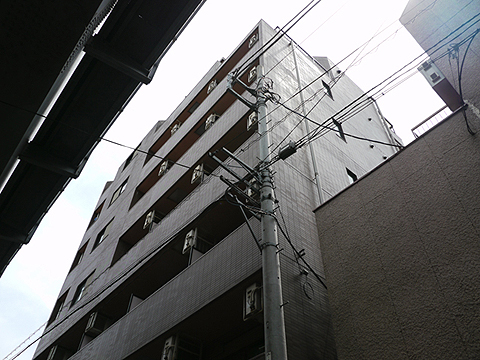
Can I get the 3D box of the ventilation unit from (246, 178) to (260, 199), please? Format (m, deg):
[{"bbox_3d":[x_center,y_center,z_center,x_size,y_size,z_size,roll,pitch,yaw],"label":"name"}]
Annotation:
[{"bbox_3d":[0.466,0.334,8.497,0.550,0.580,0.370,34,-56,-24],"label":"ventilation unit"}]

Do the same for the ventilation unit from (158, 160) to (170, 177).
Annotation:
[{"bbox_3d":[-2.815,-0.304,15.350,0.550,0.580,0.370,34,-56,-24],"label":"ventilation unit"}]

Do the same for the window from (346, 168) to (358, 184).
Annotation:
[{"bbox_3d":[3.219,0.124,10.997,0.500,1.040,0.120,33,-56,-24],"label":"window"}]

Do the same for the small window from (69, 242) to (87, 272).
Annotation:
[{"bbox_3d":[-7.382,3.602,18.155,0.200,1.400,1.300,34,-56,-24],"label":"small window"}]

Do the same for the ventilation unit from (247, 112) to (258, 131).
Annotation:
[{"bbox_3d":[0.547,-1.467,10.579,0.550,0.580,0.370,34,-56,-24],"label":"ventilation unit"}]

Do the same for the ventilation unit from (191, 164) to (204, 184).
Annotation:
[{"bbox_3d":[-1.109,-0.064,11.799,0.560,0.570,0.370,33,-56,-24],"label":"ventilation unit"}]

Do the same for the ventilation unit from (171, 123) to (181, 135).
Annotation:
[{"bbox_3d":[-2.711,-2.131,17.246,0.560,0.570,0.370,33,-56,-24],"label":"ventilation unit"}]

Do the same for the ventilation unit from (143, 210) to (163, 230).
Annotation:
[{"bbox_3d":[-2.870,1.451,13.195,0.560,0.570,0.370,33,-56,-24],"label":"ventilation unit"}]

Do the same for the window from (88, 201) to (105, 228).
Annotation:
[{"bbox_3d":[-7.516,1.823,20.522,0.150,1.400,1.200,33,-56,-24],"label":"window"}]

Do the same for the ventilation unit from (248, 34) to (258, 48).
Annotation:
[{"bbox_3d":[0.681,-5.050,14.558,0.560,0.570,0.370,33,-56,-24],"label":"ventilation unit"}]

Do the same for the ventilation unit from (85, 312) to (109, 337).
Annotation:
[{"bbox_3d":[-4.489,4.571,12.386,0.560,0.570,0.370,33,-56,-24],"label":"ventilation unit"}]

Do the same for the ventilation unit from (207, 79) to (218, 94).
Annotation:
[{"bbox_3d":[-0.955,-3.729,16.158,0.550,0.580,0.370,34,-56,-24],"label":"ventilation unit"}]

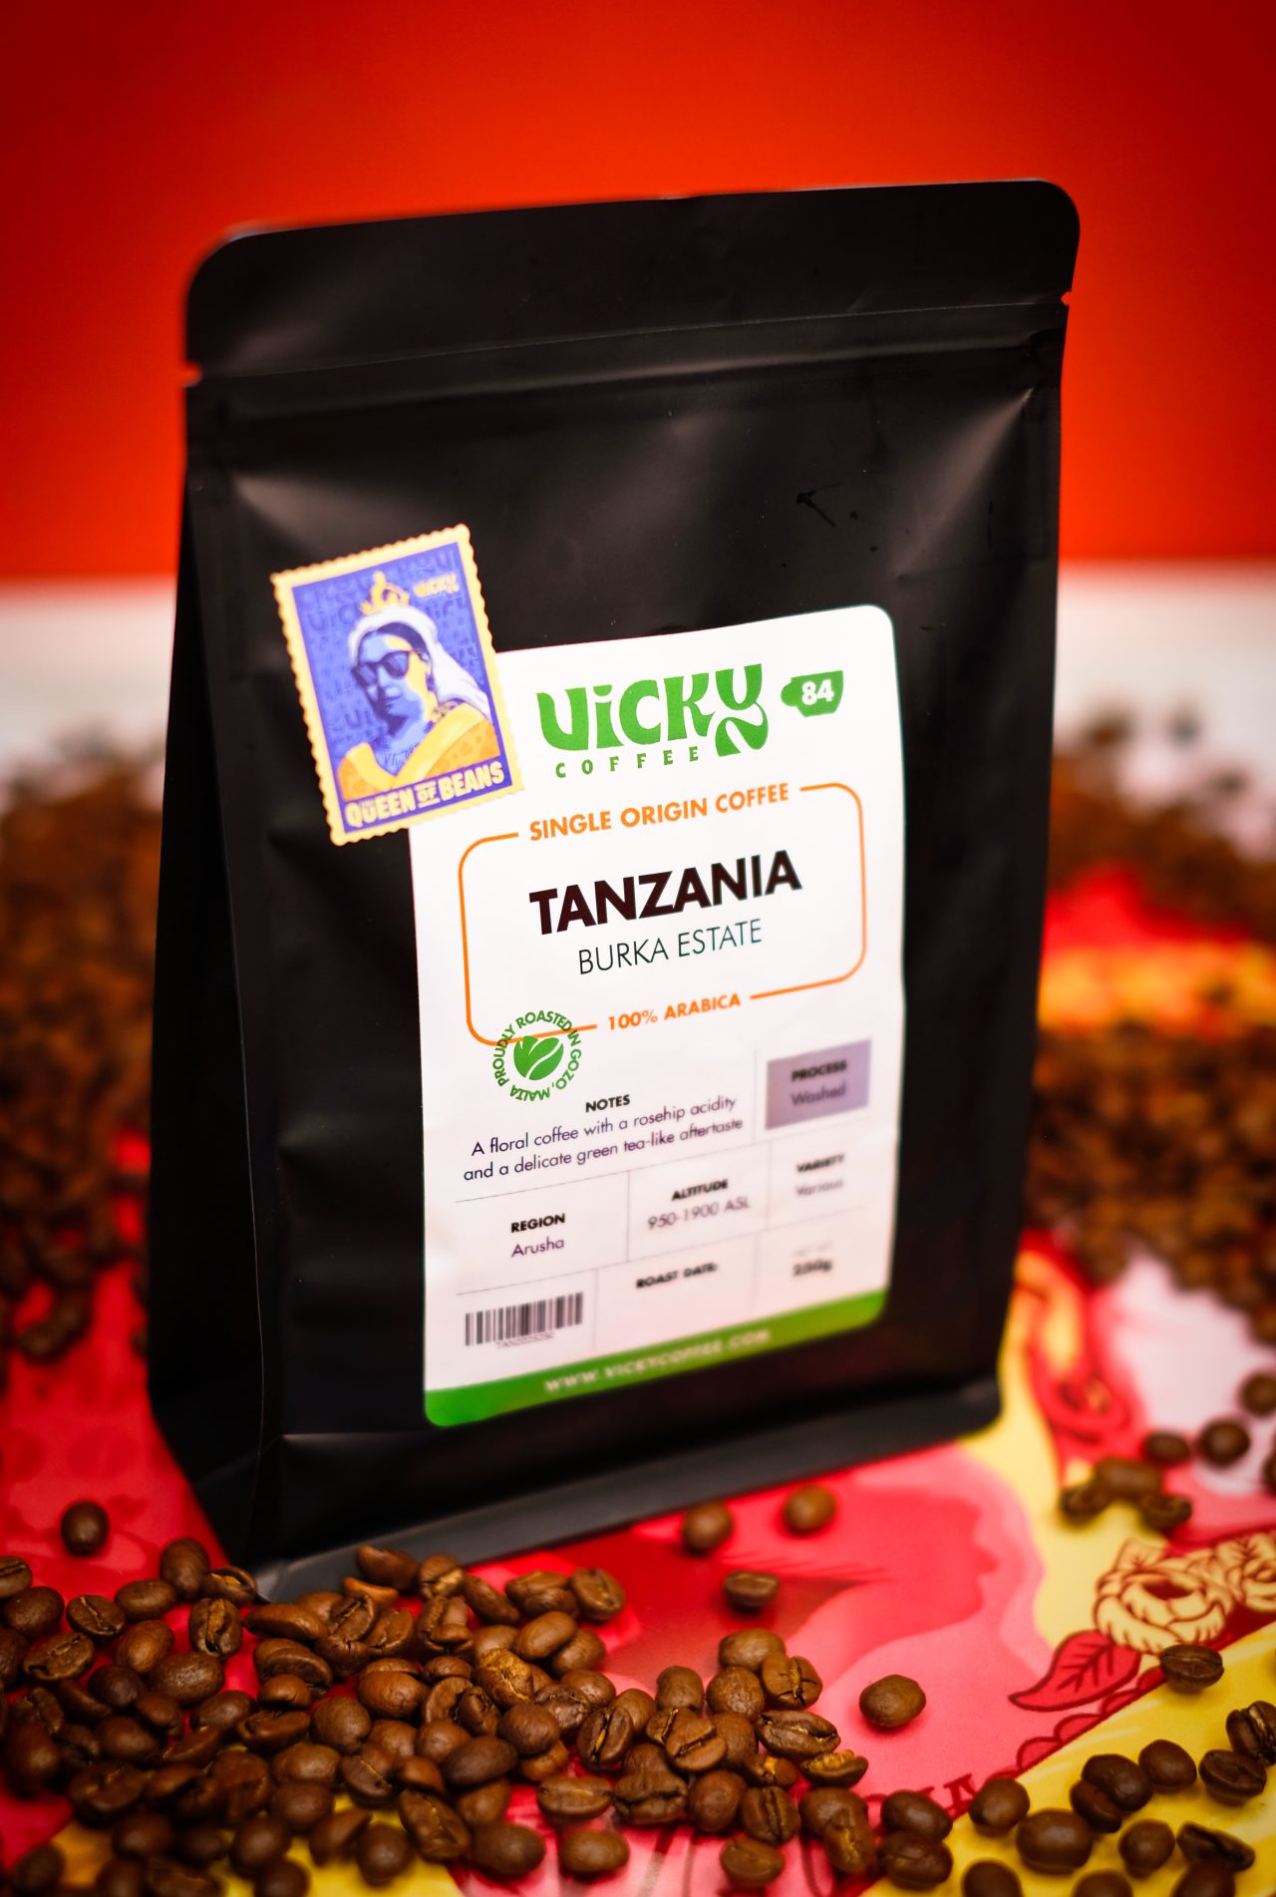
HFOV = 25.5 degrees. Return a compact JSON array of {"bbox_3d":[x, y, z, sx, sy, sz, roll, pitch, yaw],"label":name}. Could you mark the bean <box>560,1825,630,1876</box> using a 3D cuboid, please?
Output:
[{"bbox_3d":[-0.006,0.125,0.390,0.010,0.006,0.008,2,24,2],"label":"bean"}]

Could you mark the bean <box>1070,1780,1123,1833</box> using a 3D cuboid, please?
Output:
[{"bbox_3d":[0.066,0.122,0.401,0.008,0.006,0.011,22,7,-11],"label":"bean"}]

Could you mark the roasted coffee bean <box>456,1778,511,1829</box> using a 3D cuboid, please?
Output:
[{"bbox_3d":[-0.022,0.121,0.400,0.007,0.006,0.009,15,36,28],"label":"roasted coffee bean"}]

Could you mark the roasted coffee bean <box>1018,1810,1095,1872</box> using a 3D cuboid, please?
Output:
[{"bbox_3d":[0.060,0.128,0.403,0.011,0.006,0.010,1,27,0],"label":"roasted coffee bean"}]

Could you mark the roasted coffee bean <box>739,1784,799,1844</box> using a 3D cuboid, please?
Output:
[{"bbox_3d":[0.019,0.124,0.403,0.008,0.006,0.010,-11,21,-3],"label":"roasted coffee bean"}]

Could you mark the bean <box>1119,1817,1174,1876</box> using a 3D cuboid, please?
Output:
[{"bbox_3d":[0.076,0.133,0.418,0.008,0.006,0.010,14,28,23],"label":"bean"}]

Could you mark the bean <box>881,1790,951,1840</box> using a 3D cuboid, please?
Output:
[{"bbox_3d":[0.042,0.130,0.422,0.010,0.006,0.008,18,30,30],"label":"bean"}]

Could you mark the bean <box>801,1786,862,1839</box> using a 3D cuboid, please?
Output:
[{"bbox_3d":[0.028,0.122,0.397,0.008,0.006,0.010,-22,20,-37],"label":"bean"}]

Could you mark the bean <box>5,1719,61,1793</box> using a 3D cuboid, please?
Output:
[{"bbox_3d":[-0.088,0.118,0.412,0.008,0.006,0.010,-9,61,1],"label":"bean"}]

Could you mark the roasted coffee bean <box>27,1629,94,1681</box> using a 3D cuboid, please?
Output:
[{"bbox_3d":[-0.089,0.109,0.432,0.011,0.006,0.008,-18,33,-32],"label":"roasted coffee bean"}]

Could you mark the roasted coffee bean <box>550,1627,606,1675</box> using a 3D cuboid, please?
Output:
[{"bbox_3d":[-0.009,0.106,0.425,0.008,0.006,0.011,1,21,28],"label":"roasted coffee bean"}]

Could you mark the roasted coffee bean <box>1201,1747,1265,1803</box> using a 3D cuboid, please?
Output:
[{"bbox_3d":[0.091,0.127,0.432,0.010,0.006,0.008,10,27,16],"label":"roasted coffee bean"}]

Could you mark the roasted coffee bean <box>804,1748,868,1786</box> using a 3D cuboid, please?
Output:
[{"bbox_3d":[0.029,0.118,0.405,0.010,0.005,0.007,-3,10,-22],"label":"roasted coffee bean"}]

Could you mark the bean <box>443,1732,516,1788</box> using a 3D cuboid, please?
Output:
[{"bbox_3d":[-0.023,0.118,0.409,0.011,0.006,0.008,-14,31,-27],"label":"bean"}]

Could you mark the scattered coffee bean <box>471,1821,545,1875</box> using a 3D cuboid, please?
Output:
[{"bbox_3d":[-0.018,0.127,0.398,0.011,0.006,0.008,8,33,11],"label":"scattered coffee bean"}]

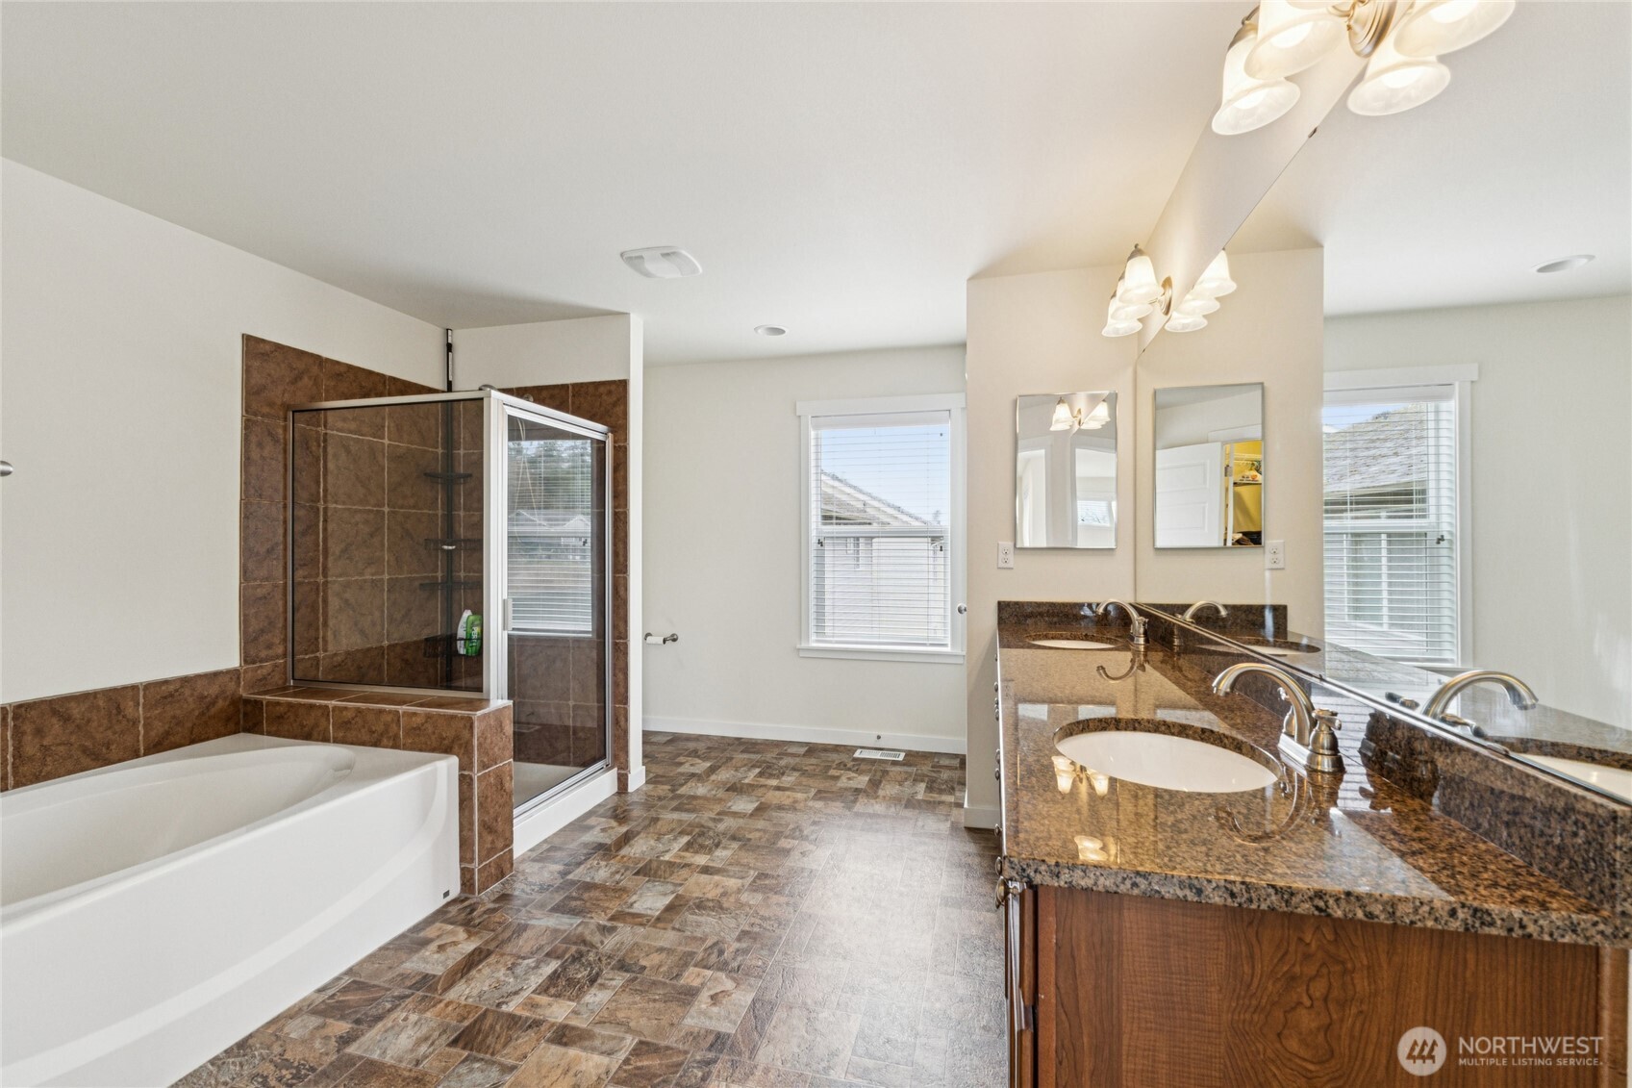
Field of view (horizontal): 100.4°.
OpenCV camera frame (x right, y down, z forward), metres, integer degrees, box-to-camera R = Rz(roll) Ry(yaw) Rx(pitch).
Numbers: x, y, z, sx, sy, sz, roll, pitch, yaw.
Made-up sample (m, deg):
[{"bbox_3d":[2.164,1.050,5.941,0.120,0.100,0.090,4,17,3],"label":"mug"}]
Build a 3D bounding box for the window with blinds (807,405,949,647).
[{"bbox_3d":[0.385,-0.084,4.207,0.910,1.480,0.100,0,0,15],"label":"window with blinds"}]

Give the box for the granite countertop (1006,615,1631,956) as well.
[{"bbox_3d":[0.782,0.318,1.807,0.570,0.130,2.305,0,0,15],"label":"granite countertop"}]

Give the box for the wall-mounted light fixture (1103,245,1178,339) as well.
[{"bbox_3d":[1.131,-0.879,2.389,0.187,0.200,0.475,0,0,15],"label":"wall-mounted light fixture"}]

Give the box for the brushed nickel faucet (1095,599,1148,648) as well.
[{"bbox_3d":[1.101,0.277,2.446,0.175,0.155,0.235,0,0,15],"label":"brushed nickel faucet"}]

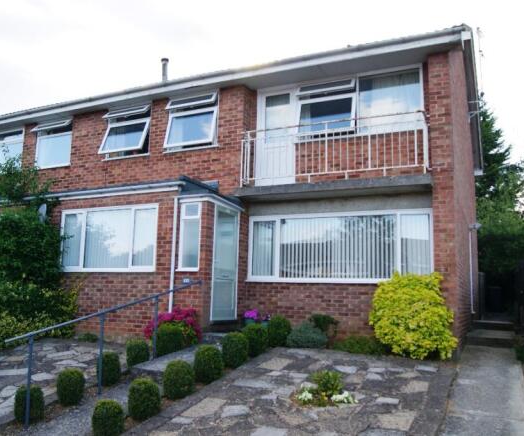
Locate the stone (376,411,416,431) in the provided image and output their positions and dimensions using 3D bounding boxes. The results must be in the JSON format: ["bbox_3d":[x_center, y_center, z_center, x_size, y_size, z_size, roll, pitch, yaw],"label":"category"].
[{"bbox_3d":[1.286,1.966,4.754,0.346,0.045,0.607,-2,-5,21],"label":"stone"}]

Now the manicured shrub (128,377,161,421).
[{"bbox_3d":[-1.256,1.952,5.321,0.339,0.449,0.339,1,-8,0],"label":"manicured shrub"}]

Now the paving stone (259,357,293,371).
[{"bbox_3d":[0.216,2.206,7.346,0.390,0.040,0.610,-2,-1,25],"label":"paving stone"}]

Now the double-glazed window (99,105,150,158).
[{"bbox_3d":[-2.892,-1.859,10.376,1.130,1.130,0.270,-2,-9,25],"label":"double-glazed window"}]

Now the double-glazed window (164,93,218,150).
[{"bbox_3d":[-1.405,-1.933,9.825,1.190,1.170,0.200,-3,-9,25],"label":"double-glazed window"}]

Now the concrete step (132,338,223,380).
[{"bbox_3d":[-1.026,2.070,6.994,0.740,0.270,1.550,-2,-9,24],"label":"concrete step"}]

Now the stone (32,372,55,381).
[{"bbox_3d":[-3.040,2.229,6.809,0.440,0.040,0.255,-3,-2,41],"label":"stone"}]

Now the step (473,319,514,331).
[{"bbox_3d":[4.688,2.178,9.955,0.740,0.160,0.500,-2,-9,24],"label":"step"}]

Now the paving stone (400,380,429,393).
[{"bbox_3d":[1.873,2.095,6.034,0.290,0.040,0.420,-2,-3,25],"label":"paving stone"}]

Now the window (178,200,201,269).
[{"bbox_3d":[-1.204,0.319,8.334,0.420,1.180,0.090,-2,-9,24],"label":"window"}]

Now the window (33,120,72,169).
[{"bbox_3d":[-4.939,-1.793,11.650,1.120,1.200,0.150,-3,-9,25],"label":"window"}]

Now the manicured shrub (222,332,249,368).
[{"bbox_3d":[-0.384,1.957,7.261,0.382,0.502,0.382,1,-8,0],"label":"manicured shrub"}]

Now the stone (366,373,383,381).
[{"bbox_3d":[1.580,2.240,6.990,0.230,0.040,0.270,0,-1,14],"label":"stone"}]

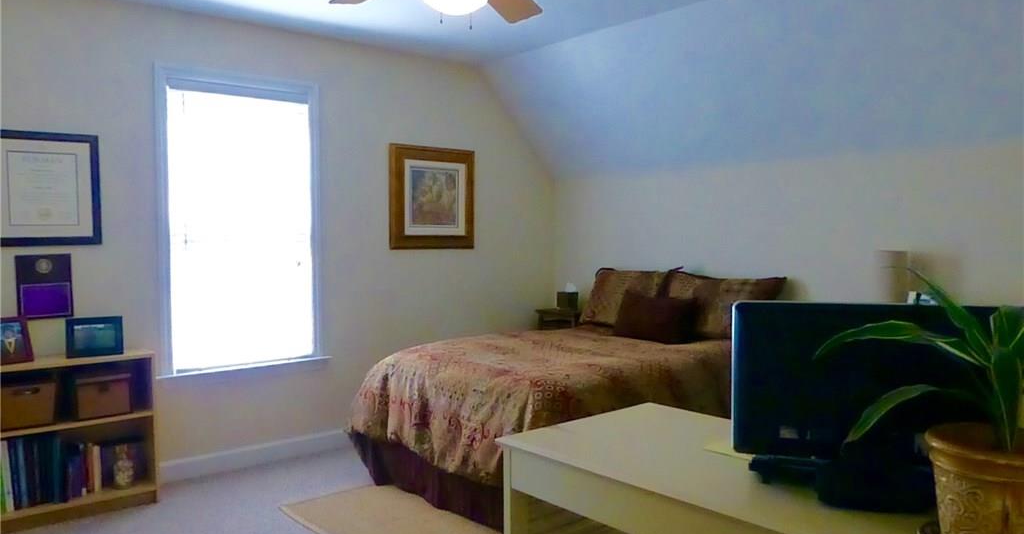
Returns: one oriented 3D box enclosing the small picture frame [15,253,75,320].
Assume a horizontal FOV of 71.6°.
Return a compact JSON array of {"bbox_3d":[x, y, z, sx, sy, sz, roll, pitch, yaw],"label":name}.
[{"bbox_3d":[-2.194,0.092,3.338,0.225,0.300,0.025,-2,3,-42],"label":"small picture frame"}]

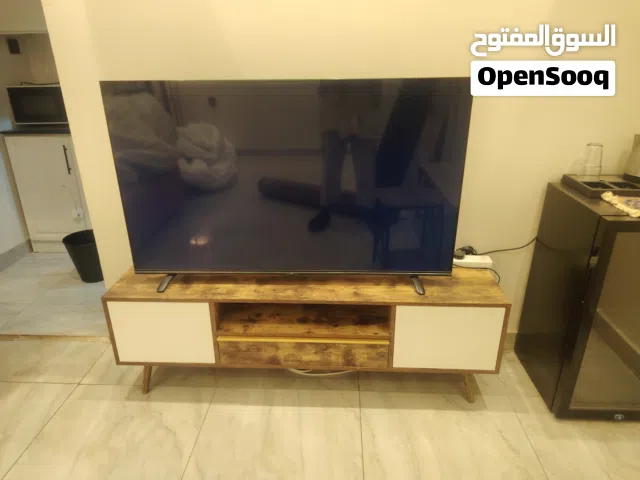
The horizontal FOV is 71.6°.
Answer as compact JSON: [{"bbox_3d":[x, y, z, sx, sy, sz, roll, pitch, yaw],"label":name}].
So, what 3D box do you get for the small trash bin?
[{"bbox_3d":[-1.408,0.110,2.737,0.262,0.277,0.262,0,23,3],"label":"small trash bin"}]

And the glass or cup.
[{"bbox_3d":[1.024,-0.296,1.669,0.080,0.125,0.080,0,23,3],"label":"glass or cup"}]

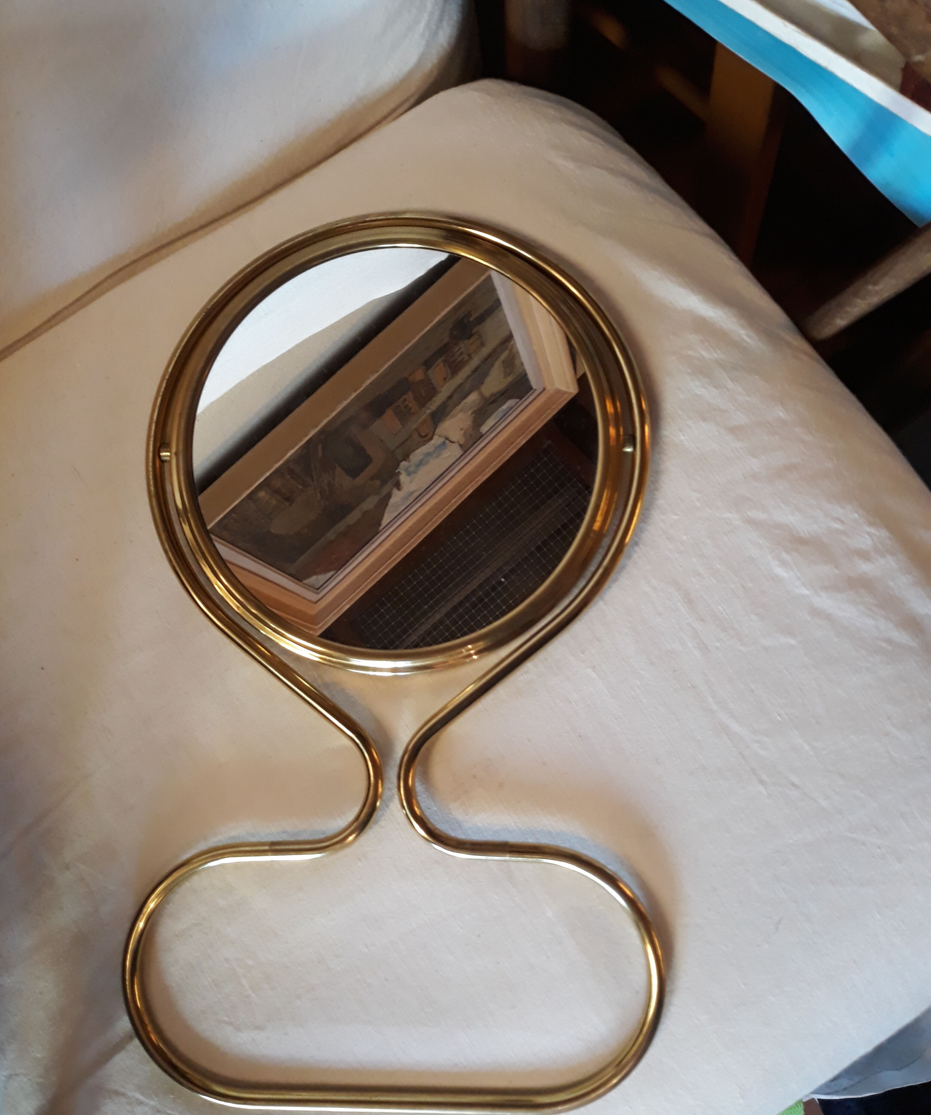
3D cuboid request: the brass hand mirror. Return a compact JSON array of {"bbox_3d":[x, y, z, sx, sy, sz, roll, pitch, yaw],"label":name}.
[{"bbox_3d":[-0.034,0.030,0.455,0.247,0.026,0.423,-1,79,3],"label":"brass hand mirror"}]

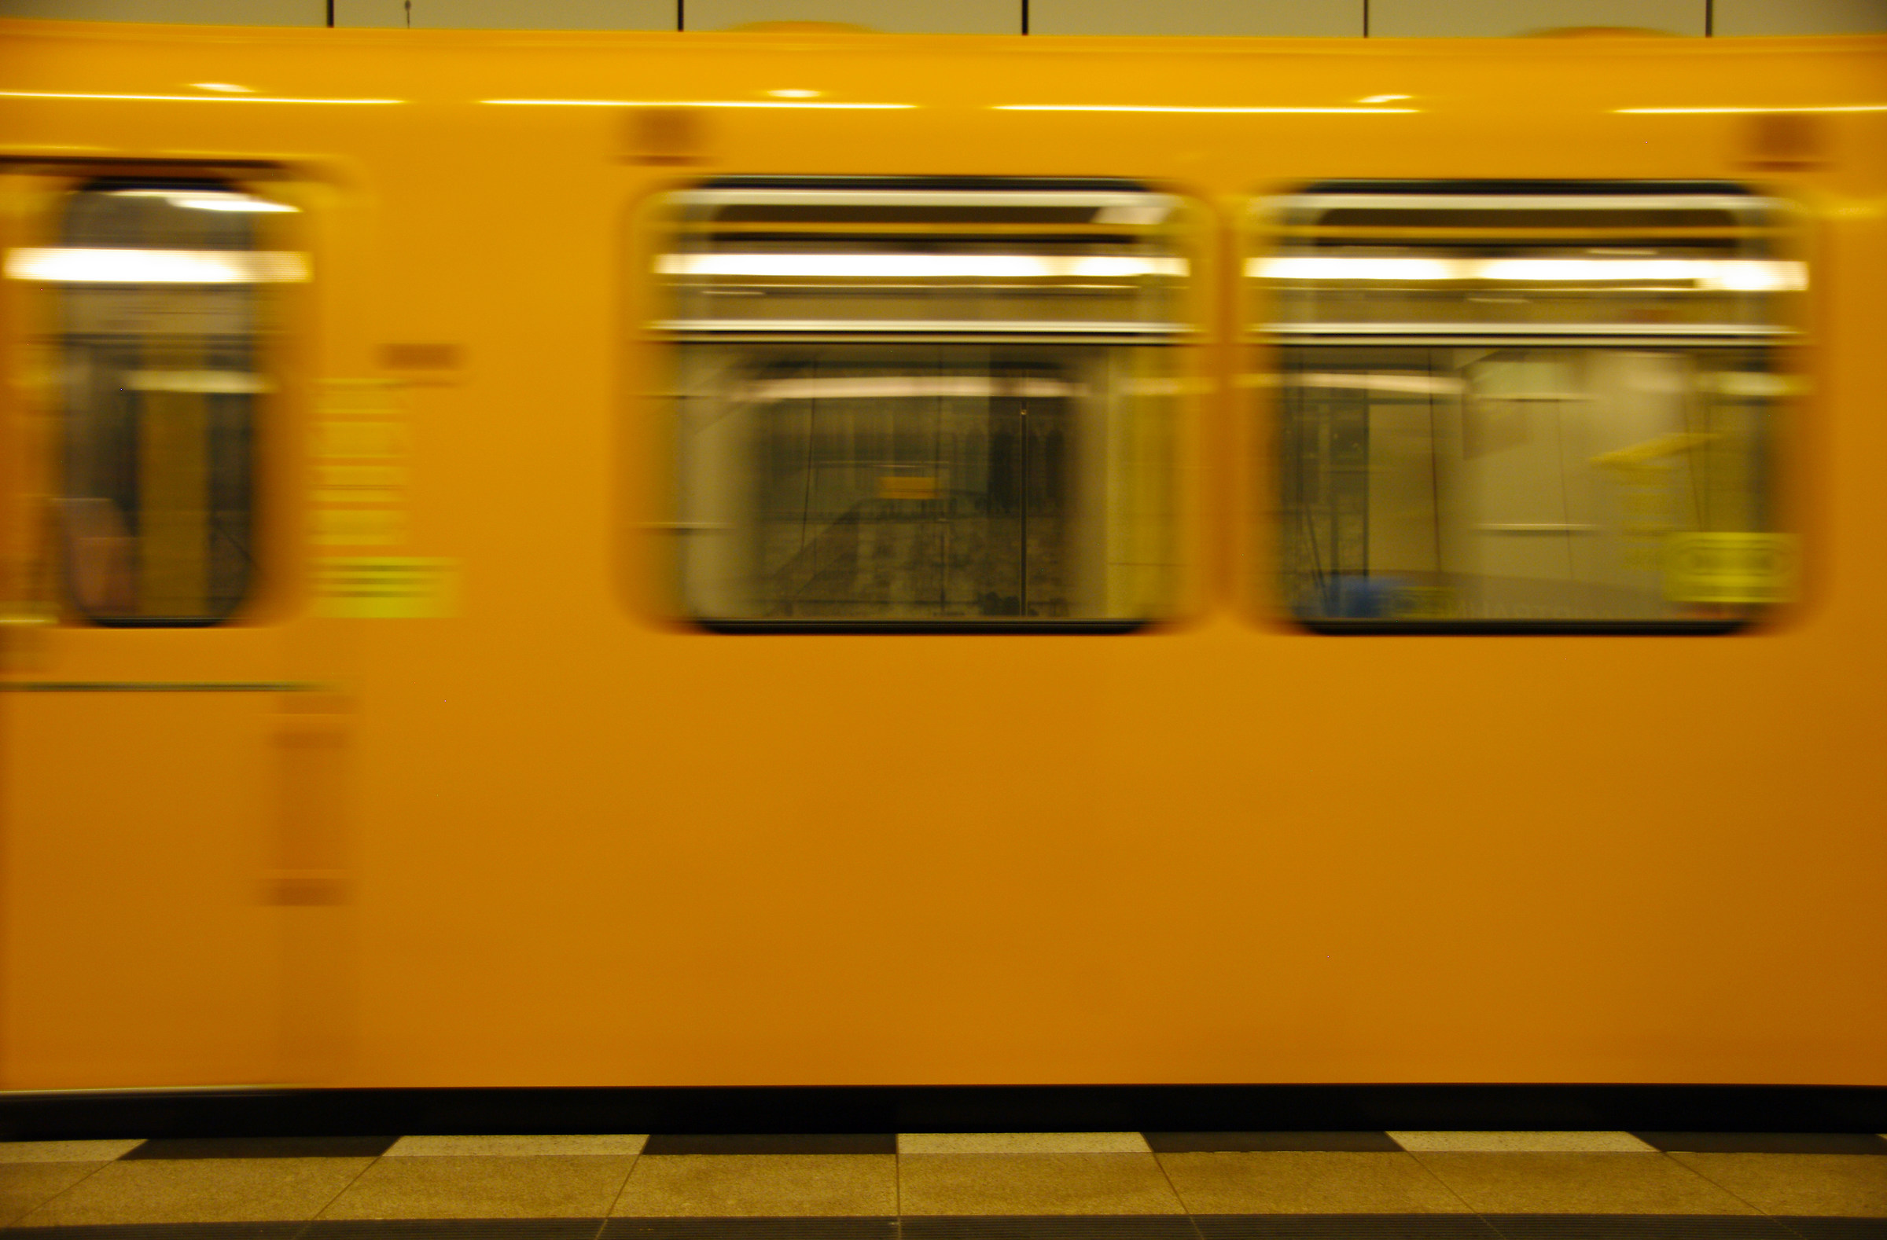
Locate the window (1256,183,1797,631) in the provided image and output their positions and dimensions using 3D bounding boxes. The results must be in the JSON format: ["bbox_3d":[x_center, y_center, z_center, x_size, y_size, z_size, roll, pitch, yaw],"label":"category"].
[{"bbox_3d":[1.224,-0.447,4.424,1.120,0.940,0.080,0,-2,-1],"label":"window"}]

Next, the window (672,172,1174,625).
[{"bbox_3d":[-0.044,-0.451,4.400,1.120,0.940,0.080,0,-2,-1],"label":"window"}]

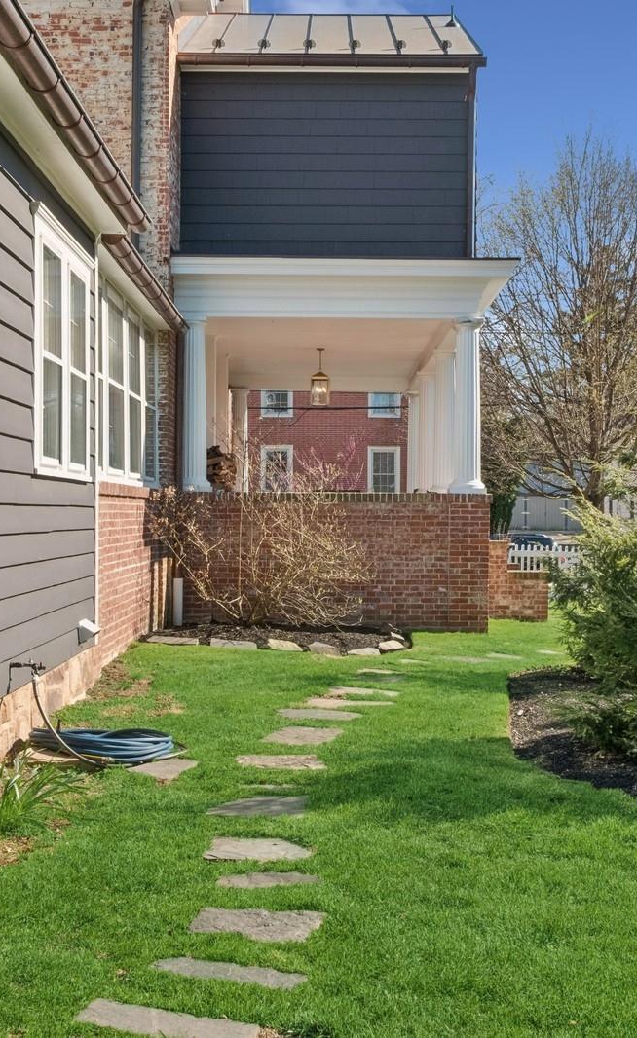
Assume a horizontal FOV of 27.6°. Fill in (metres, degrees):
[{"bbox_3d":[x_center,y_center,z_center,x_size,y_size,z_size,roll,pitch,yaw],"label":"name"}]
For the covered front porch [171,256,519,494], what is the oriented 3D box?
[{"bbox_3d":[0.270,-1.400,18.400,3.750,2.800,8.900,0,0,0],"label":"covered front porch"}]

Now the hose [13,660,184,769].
[{"bbox_3d":[-1.200,1.055,7.100,0.930,0.500,0.800,0,0,0],"label":"hose"}]

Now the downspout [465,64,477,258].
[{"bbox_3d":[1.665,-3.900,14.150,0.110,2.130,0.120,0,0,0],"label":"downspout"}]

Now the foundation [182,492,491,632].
[{"bbox_3d":[0.170,0.480,18.200,3.450,1.520,8.200,0,0,0],"label":"foundation"}]

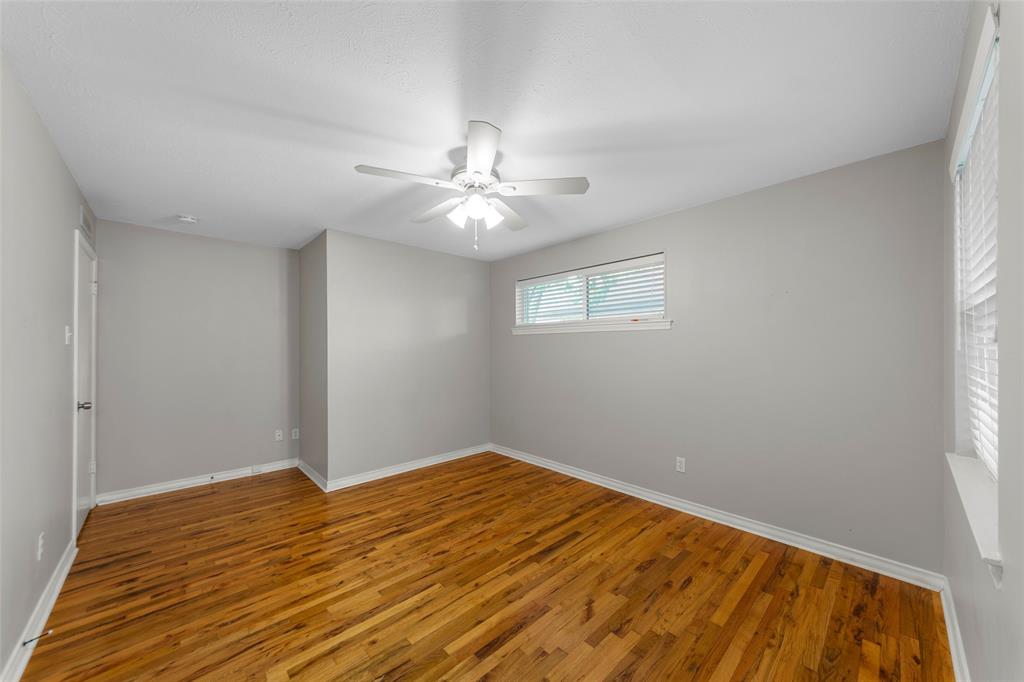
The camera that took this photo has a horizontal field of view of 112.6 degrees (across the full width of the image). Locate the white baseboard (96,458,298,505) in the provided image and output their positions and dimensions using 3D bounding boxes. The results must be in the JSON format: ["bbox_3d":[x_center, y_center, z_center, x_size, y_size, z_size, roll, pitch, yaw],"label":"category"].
[{"bbox_3d":[-2.969,1.357,3.364,1.455,0.095,0.020,0,-1,-39],"label":"white baseboard"}]

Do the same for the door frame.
[{"bbox_3d":[-3.241,0.339,2.579,0.060,2.110,0.840,1,-1,-45],"label":"door frame"}]

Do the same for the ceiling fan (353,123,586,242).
[{"bbox_3d":[-0.214,-0.822,2.001,1.300,0.490,1.240,0,-1,-10],"label":"ceiling fan"}]

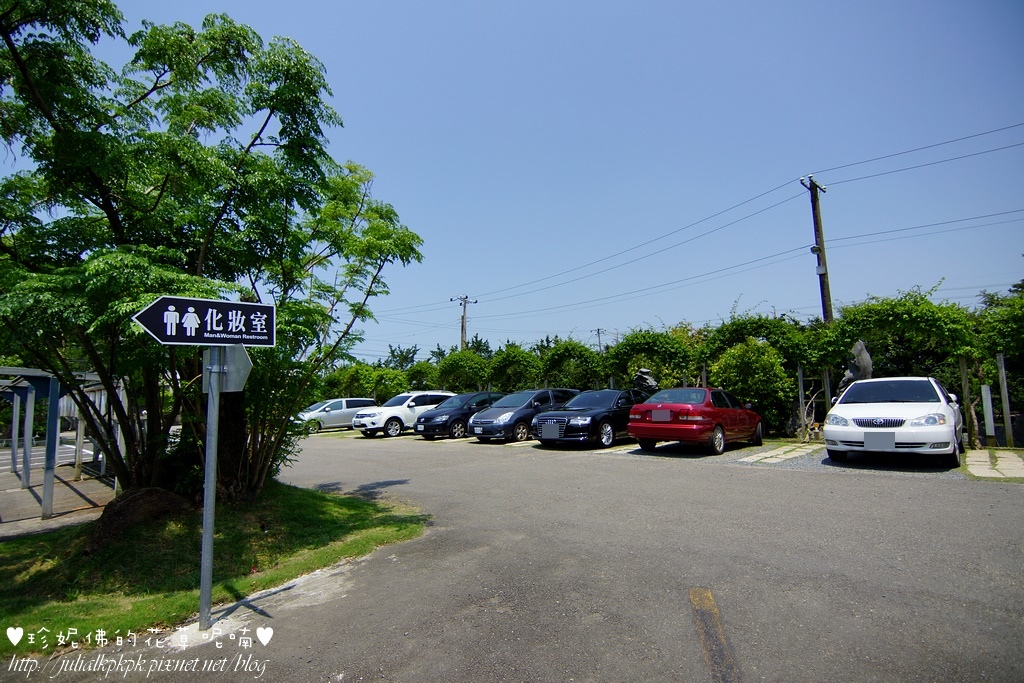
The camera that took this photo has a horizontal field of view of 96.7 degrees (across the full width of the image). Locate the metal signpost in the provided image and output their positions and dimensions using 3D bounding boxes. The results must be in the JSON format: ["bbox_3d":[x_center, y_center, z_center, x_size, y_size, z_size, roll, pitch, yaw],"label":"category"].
[{"bbox_3d":[-1.928,0.754,2.856,0.800,2.140,0.460,3,-8,-36],"label":"metal signpost"}]

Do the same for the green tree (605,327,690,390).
[{"bbox_3d":[4.628,1.361,15.507,3.090,3.427,1.800,-8,-9,43],"label":"green tree"}]

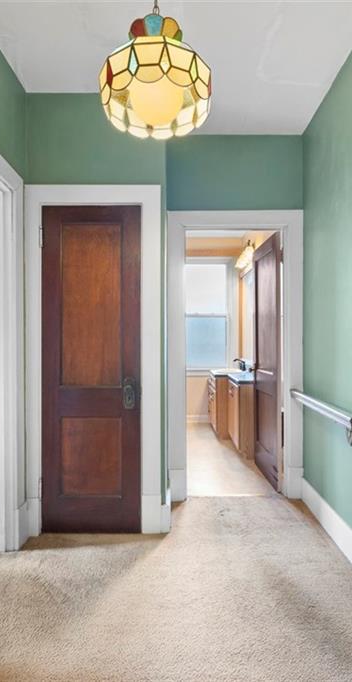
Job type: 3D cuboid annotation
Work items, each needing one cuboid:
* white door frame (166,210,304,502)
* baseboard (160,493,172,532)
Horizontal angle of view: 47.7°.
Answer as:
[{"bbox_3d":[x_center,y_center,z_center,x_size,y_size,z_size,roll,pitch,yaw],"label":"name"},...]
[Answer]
[{"bbox_3d":[0.453,0.115,3.035,1.015,2.160,0.160,0,0,1],"label":"white door frame"},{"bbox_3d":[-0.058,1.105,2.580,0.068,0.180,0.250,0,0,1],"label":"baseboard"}]

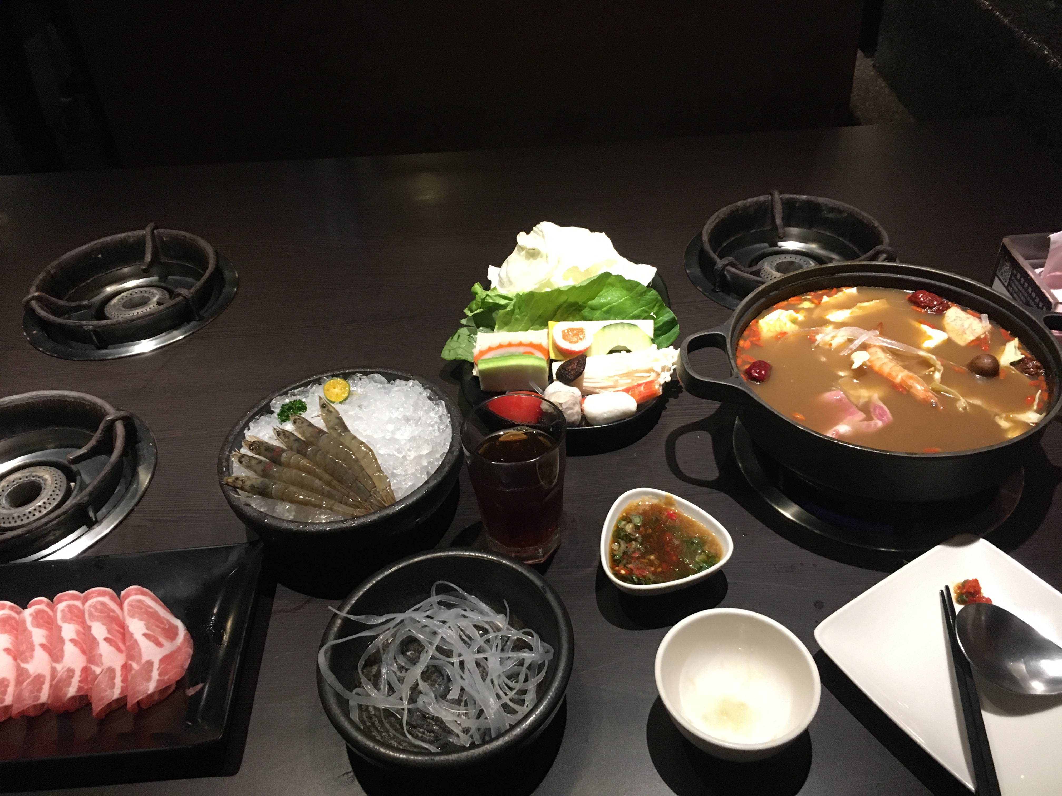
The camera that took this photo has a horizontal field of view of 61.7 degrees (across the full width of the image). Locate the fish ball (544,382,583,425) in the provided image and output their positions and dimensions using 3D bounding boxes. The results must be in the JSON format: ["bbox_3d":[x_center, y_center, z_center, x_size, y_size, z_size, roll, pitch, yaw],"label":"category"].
[{"bbox_3d":[0.029,0.005,0.779,0.036,0.037,0.036,-3,40,2],"label":"fish ball"}]

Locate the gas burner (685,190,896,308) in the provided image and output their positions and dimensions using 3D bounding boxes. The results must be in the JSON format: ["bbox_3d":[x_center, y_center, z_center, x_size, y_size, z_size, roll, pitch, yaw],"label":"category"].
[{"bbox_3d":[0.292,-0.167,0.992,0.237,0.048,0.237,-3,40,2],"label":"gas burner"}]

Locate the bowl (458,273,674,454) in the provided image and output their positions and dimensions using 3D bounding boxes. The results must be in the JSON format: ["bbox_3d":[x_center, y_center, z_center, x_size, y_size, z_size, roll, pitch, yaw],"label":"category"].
[{"bbox_3d":[0.032,-0.050,0.837,0.216,0.087,0.216,-3,40,2],"label":"bowl"}]

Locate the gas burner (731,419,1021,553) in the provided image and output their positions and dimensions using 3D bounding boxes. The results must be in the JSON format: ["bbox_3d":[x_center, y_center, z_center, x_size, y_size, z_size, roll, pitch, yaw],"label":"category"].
[{"bbox_3d":[0.296,0.028,0.760,0.237,0.048,0.237,-3,40,2],"label":"gas burner"}]

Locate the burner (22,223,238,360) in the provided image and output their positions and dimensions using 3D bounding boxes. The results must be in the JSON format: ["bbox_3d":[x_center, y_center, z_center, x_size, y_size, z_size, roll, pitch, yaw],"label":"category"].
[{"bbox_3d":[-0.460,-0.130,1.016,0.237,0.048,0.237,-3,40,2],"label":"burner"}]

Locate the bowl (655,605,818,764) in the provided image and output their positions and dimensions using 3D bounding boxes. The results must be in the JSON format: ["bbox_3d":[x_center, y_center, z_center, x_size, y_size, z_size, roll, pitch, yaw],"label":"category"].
[{"bbox_3d":[0.129,0.191,0.567,0.100,0.054,0.100,-3,40,2],"label":"bowl"}]

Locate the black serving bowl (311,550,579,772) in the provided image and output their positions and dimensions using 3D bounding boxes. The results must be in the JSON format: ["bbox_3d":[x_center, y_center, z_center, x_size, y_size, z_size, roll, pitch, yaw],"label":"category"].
[{"bbox_3d":[-0.053,0.182,0.592,0.164,0.057,0.164,-3,40,2],"label":"black serving bowl"}]

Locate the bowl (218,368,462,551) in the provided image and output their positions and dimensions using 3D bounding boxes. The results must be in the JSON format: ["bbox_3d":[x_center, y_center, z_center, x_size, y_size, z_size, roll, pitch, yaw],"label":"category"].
[{"bbox_3d":[-0.149,0.061,0.737,0.194,0.068,0.194,-3,40,2],"label":"bowl"}]

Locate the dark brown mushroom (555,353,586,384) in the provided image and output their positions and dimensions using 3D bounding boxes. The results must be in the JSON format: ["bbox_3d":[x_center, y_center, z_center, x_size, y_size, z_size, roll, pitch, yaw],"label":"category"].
[{"bbox_3d":[0.035,-0.026,0.787,0.035,0.023,0.024,-37,48,-12],"label":"dark brown mushroom"}]

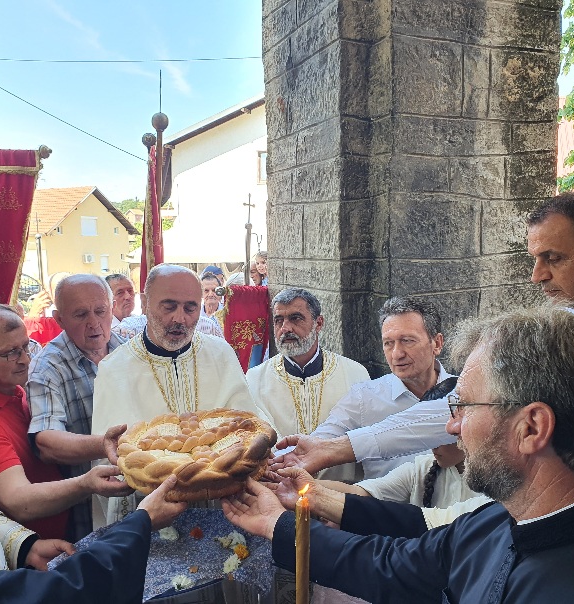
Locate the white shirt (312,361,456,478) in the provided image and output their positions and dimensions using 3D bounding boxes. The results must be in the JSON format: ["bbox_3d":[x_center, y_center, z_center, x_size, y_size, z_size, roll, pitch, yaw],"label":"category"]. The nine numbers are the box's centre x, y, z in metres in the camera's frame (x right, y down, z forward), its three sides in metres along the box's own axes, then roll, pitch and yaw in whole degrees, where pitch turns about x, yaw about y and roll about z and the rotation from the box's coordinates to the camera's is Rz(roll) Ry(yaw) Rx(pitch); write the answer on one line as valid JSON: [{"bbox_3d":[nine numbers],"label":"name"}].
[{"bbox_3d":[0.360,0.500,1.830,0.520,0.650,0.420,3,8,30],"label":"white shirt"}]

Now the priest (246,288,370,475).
[{"bbox_3d":[0.060,0.790,2.320,0.560,1.710,0.420,0,7,7],"label":"priest"}]

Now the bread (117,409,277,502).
[{"bbox_3d":[-0.195,0.333,1.340,0.347,0.092,0.347,-3,10,0],"label":"bread"}]

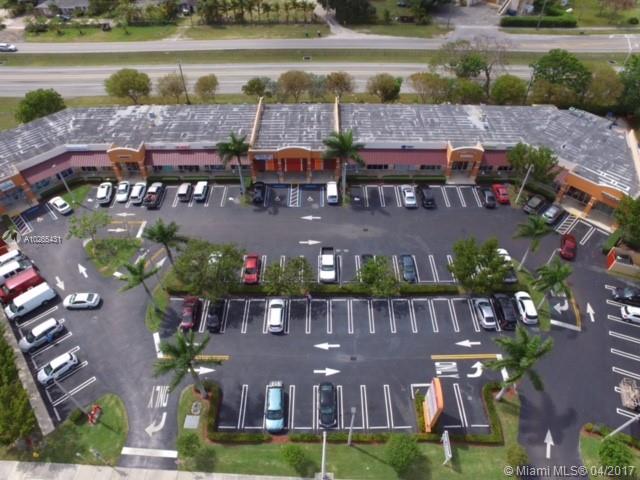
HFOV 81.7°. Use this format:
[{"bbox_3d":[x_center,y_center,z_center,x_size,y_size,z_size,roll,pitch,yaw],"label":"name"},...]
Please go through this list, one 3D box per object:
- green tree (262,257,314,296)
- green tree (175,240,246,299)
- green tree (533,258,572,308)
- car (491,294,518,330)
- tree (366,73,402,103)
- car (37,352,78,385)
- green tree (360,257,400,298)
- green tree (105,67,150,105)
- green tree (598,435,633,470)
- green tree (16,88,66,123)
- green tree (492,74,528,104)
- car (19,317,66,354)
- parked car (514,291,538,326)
[{"bbox_3d":[-4.336,5.081,50.105,6.400,5.000,5.300,0,50,0],"label":"green tree"},{"bbox_3d":[-14.900,4.217,50.144,9.200,7.600,7.600,0,46,0],"label":"green tree"},{"bbox_3d":[29.100,6.660,47.924,4.700,7.400,4.700,0,46,0],"label":"green tree"},{"bbox_3d":[24.724,9.326,49.277,1.900,1.750,4.800,0,46,0],"label":"car"},{"bbox_3d":[14.135,-33.682,81.676,7.200,6.200,6.500,0,50,0],"label":"tree"},{"bbox_3d":[-31.725,15.551,44.886,4.550,1.620,1.840,-32,56,-25],"label":"car"},{"bbox_3d":[8.126,5.078,50.080,5.300,5.000,5.100,0,50,0],"label":"green tree"},{"bbox_3d":[-45.000,-34.980,87.579,9.600,8.200,9.200,0,46,0],"label":"green tree"},{"bbox_3d":[29.678,21.443,37.141,3.200,3.500,3.200,0,50,0],"label":"green tree"},{"bbox_3d":[-60.944,-28.872,81.067,9.200,7.300,9.200,0,48,0],"label":"green tree"},{"bbox_3d":[42.960,-33.881,84.774,7.100,7.000,7.100,0,48,0],"label":"green tree"},{"bbox_3d":[-35.396,11.828,46.909,1.850,1.680,4.500,35,56,29],"label":"car"},{"bbox_3d":[27.872,9.134,50.065,1.840,1.620,4.500,2,48,2],"label":"parked car"}]

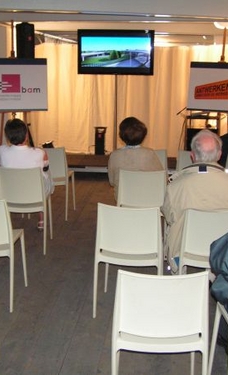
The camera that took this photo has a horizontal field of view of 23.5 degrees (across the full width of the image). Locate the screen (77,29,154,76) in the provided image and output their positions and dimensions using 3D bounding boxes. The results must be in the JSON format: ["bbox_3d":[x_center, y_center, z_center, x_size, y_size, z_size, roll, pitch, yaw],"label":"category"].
[{"bbox_3d":[0.029,-2.082,8.490,1.160,0.673,0.100,0,13,0],"label":"screen"}]

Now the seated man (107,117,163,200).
[{"bbox_3d":[0.196,-0.050,5.268,0.500,1.260,0.800,0,13,0],"label":"seated man"}]

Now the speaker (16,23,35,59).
[{"bbox_3d":[-1.336,-2.242,8.486,0.270,0.560,0.280,-2,13,-8],"label":"speaker"}]

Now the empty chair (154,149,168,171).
[{"bbox_3d":[0.403,-0.061,6.380,0.445,0.820,0.495,2,12,5],"label":"empty chair"}]

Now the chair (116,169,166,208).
[{"bbox_3d":[0.255,0.204,5.171,0.445,0.820,0.495,1,12,3],"label":"chair"}]

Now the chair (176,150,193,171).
[{"bbox_3d":[0.917,-0.044,6.250,0.450,0.820,0.500,0,13,0],"label":"chair"}]

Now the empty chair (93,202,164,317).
[{"bbox_3d":[0.129,0.472,3.948,0.445,0.820,0.495,2,13,8],"label":"empty chair"}]

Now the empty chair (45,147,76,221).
[{"bbox_3d":[-0.720,-0.083,6.394,0.450,0.820,0.500,2,13,8],"label":"empty chair"}]

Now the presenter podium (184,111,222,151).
[{"bbox_3d":[1.206,-0.511,7.718,0.550,1.140,0.450,2,13,8],"label":"presenter podium"}]

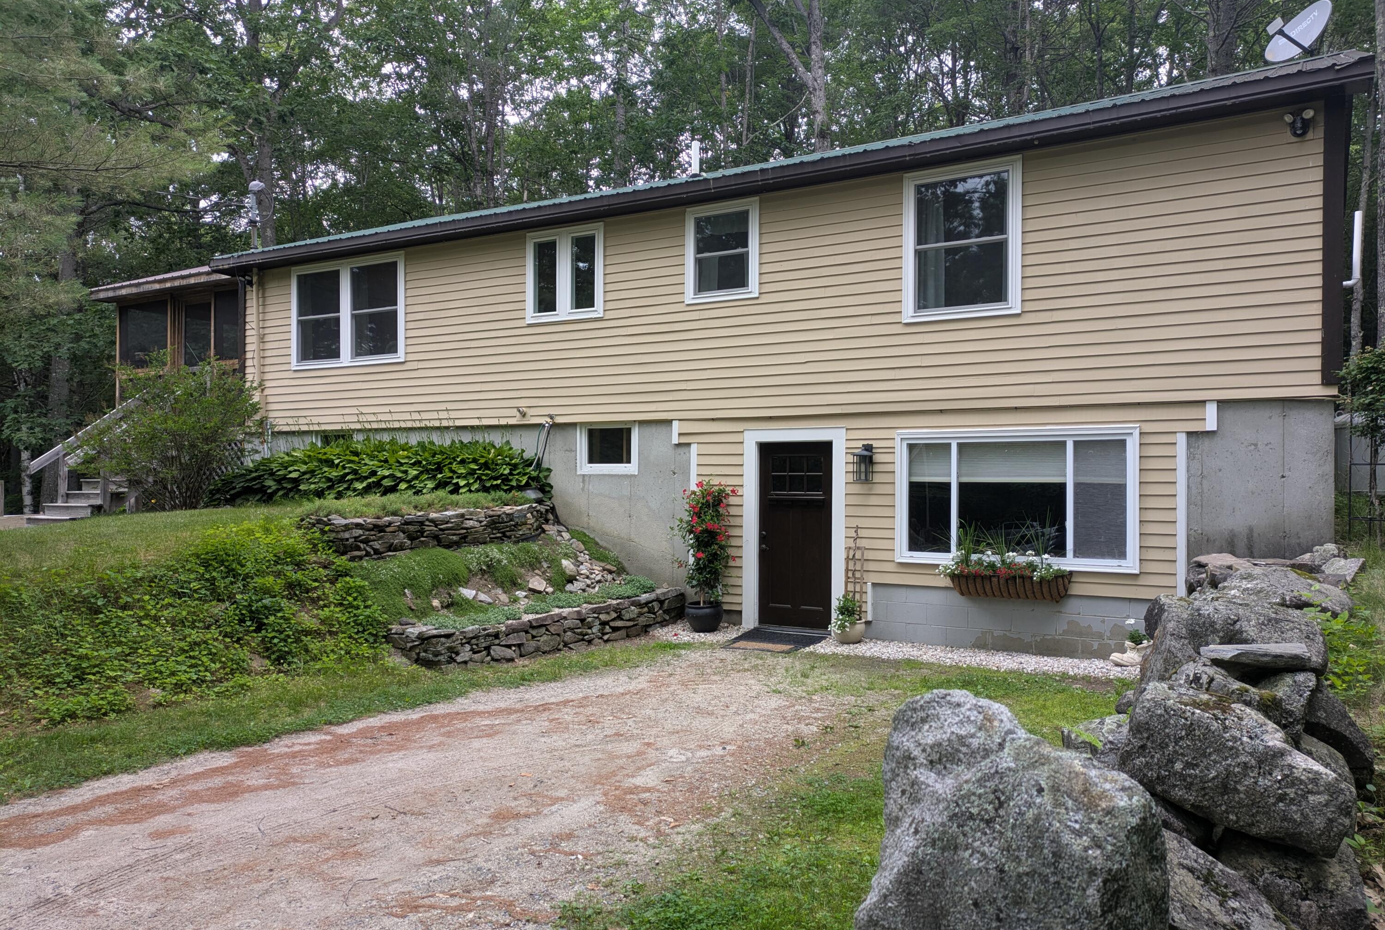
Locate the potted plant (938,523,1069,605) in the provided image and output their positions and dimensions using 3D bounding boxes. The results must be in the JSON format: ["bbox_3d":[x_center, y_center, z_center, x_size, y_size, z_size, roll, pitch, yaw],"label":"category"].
[{"bbox_3d":[2.902,0.890,9.347,1.220,0.740,0.380,0,-1,31],"label":"potted plant"}]

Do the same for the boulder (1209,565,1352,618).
[{"bbox_3d":[4.349,0.960,7.400,0.950,0.420,0.700,0,-1,31],"label":"boulder"}]

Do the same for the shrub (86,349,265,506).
[{"bbox_3d":[-7.462,-0.464,14.300,2.300,2.200,2.200,1,-1,-28],"label":"shrub"}]

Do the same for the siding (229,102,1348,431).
[{"bbox_3d":[-0.795,-1.761,11.849,14.079,2.460,0.180,0,-1,31],"label":"siding"}]

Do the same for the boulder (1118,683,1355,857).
[{"bbox_3d":[1.902,1.052,3.500,0.800,0.550,0.600,0,-1,28],"label":"boulder"}]

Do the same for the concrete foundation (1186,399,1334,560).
[{"bbox_3d":[4.822,0.197,8.523,1.071,1.477,0.220,0,-1,31],"label":"concrete foundation"}]

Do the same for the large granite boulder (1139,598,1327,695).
[{"bbox_3d":[3.417,1.165,6.300,1.050,0.580,0.800,0,-1,31],"label":"large granite boulder"}]

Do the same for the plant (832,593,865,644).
[{"bbox_3d":[1.560,1.532,9.980,0.350,0.510,0.350,0,-1,0],"label":"plant"}]

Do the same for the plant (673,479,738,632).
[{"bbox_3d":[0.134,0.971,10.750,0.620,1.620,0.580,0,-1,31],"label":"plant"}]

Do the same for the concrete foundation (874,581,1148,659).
[{"bbox_3d":[3.036,1.502,9.551,2.766,0.604,0.200,0,-1,31],"label":"concrete foundation"}]

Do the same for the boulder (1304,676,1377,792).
[{"bbox_3d":[2.709,1.140,4.200,0.350,0.450,0.420,0,-1,33],"label":"boulder"}]

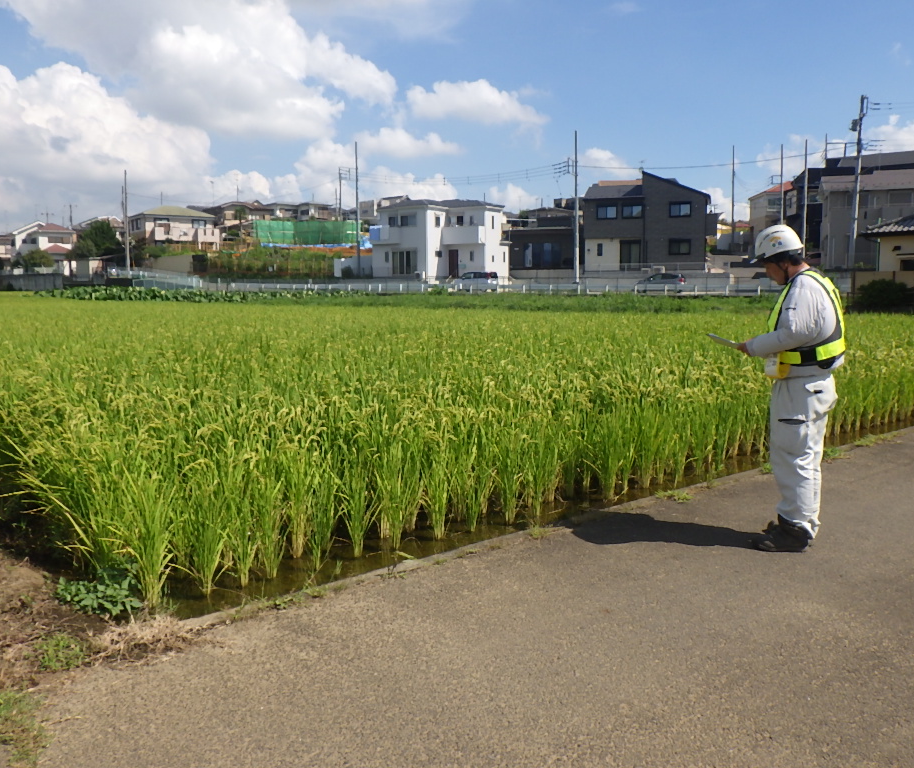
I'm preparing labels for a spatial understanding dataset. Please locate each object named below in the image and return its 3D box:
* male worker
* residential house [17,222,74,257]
[{"bbox_3d":[1.756,0.024,4.360,0.530,1.720,0.500,1,8,14],"label":"male worker"},{"bbox_3d":[-54.781,-17.862,110.000,8.000,7.300,7.800,-5,9,-31],"label":"residential house"}]

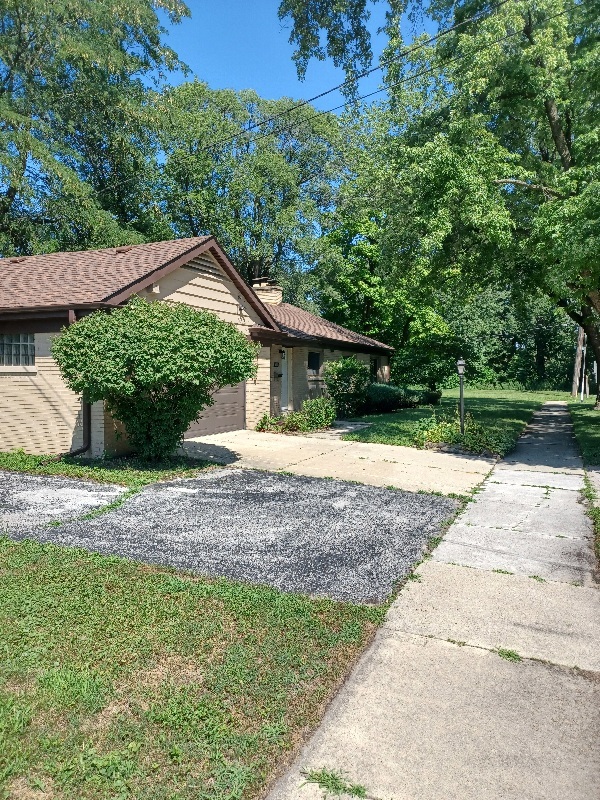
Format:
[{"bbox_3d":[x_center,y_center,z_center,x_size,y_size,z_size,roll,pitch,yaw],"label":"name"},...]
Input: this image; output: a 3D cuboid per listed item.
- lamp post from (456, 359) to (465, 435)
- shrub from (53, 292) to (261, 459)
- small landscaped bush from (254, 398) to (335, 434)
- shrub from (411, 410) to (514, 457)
[{"bbox_3d":[3.578,-0.057,12.807,0.200,1.740,0.200,0,2,0],"label":"lamp post"},{"bbox_3d":[-2.326,-0.339,9.294,3.150,2.620,2.850,-1,2,-14],"label":"shrub"},{"bbox_3d":[-0.071,0.332,13.622,1.650,0.840,0.850,1,2,25],"label":"small landscaped bush"},{"bbox_3d":[3.200,0.605,11.181,1.600,0.660,1.700,1,2,25],"label":"shrub"}]

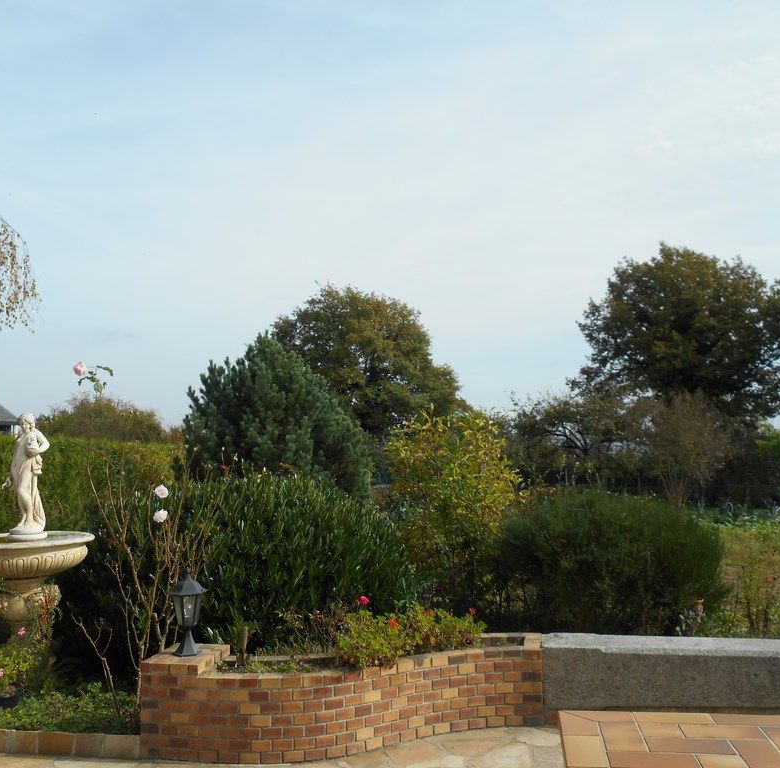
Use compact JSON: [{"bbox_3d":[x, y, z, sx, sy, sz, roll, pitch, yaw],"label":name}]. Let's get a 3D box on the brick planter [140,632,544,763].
[{"bbox_3d":[-0.181,1.849,4.673,2.525,0.520,0.772,0,-6,-8],"label":"brick planter"}]

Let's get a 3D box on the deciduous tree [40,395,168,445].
[{"bbox_3d":[-10.706,2.683,28.896,5.000,4.595,4.600,-1,-6,0],"label":"deciduous tree"}]

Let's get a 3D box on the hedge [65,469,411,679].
[{"bbox_3d":[-1.222,1.482,6.288,2.850,1.545,1.600,-1,-6,0],"label":"hedge"}]

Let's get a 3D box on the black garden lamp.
[{"bbox_3d":[-1.206,1.351,4.592,0.205,0.495,0.205,-1,-6,0],"label":"black garden lamp"}]

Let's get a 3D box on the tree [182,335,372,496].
[{"bbox_3d":[-1.440,0.990,9.853,2.400,3.290,2.300,-1,-6,0],"label":"tree"}]

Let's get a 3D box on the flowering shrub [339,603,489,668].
[{"bbox_3d":[0.127,1.517,4.774,0.930,0.310,0.500,0,-6,-8],"label":"flowering shrub"}]

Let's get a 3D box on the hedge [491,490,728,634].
[{"bbox_3d":[2.240,1.749,7.963,2.400,1.270,1.900,-1,-6,0],"label":"hedge"}]

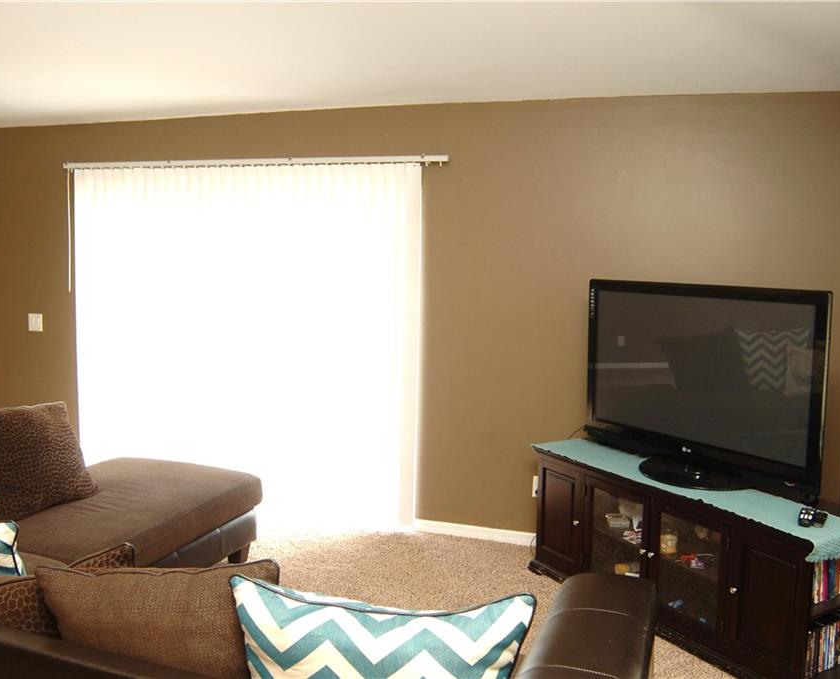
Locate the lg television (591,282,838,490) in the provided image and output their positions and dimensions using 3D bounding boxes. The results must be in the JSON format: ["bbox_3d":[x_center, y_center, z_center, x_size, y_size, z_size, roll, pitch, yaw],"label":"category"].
[{"bbox_3d":[1.175,0.178,3.310,0.310,0.810,1.210,-3,6,-32],"label":"lg television"}]

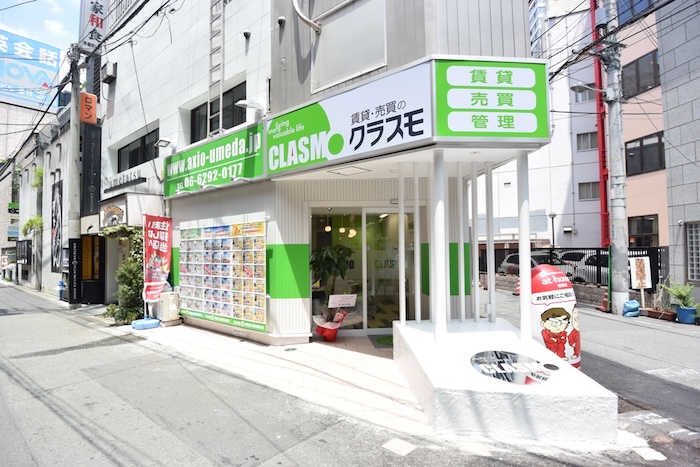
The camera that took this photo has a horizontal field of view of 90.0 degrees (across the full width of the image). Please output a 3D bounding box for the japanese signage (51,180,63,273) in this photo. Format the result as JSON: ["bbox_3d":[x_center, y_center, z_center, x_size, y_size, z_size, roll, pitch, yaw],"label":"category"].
[{"bbox_3d":[-9.900,-0.186,11.838,1.420,3.050,0.050,-2,-3,39],"label":"japanese signage"}]

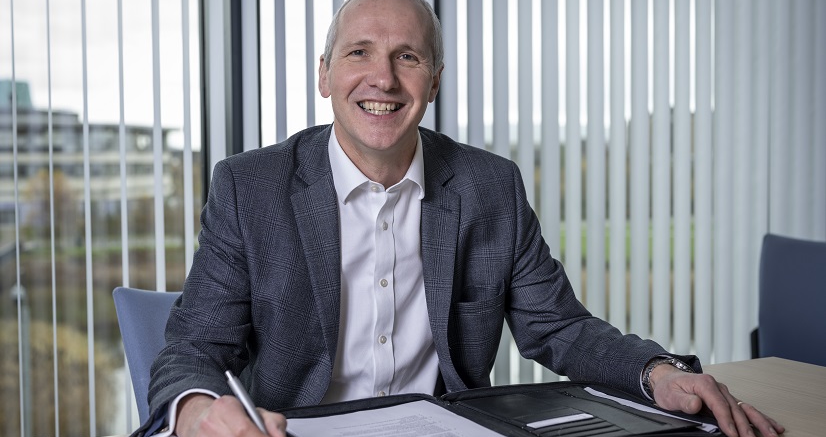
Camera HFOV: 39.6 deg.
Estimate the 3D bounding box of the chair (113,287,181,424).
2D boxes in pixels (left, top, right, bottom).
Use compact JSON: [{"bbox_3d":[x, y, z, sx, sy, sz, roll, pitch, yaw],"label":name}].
[{"bbox_3d":[-0.195,0.550,1.838,0.550,0.860,0.580,-2,3,-25],"label":"chair"}]

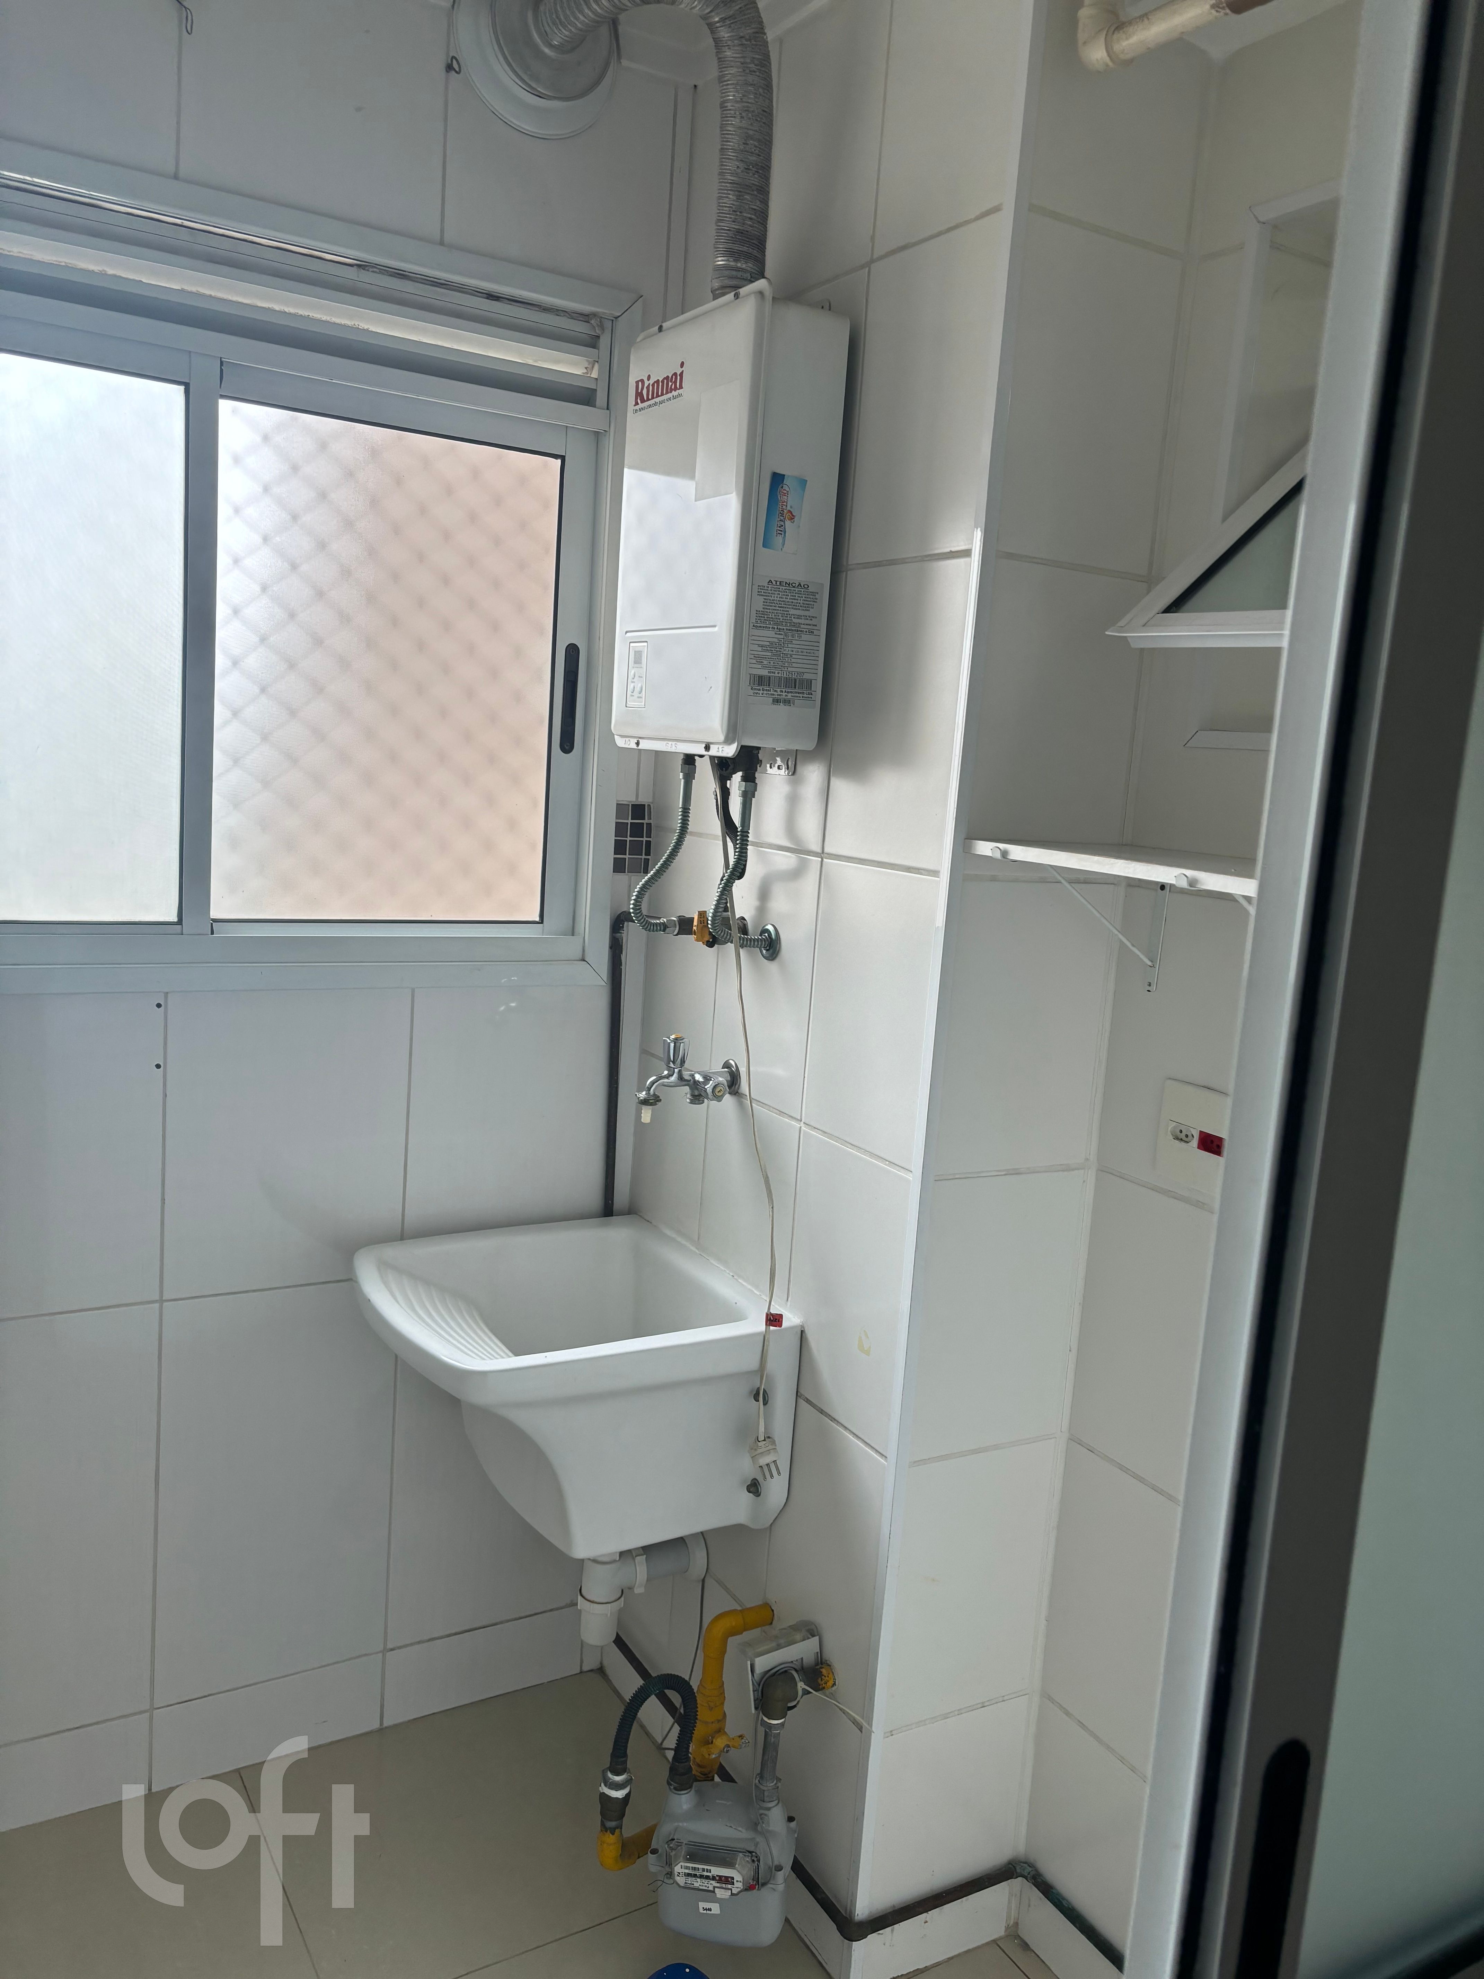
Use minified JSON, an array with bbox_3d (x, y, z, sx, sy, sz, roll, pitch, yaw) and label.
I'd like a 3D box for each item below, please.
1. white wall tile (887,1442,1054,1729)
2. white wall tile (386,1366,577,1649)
[{"bbox_3d":[0.284,0.735,1.848,0.231,0.346,0.012,-1,10,-30],"label":"white wall tile"},{"bbox_3d":[-0.383,0.716,2.327,0.333,0.607,0.010,-1,10,-30],"label":"white wall tile"}]

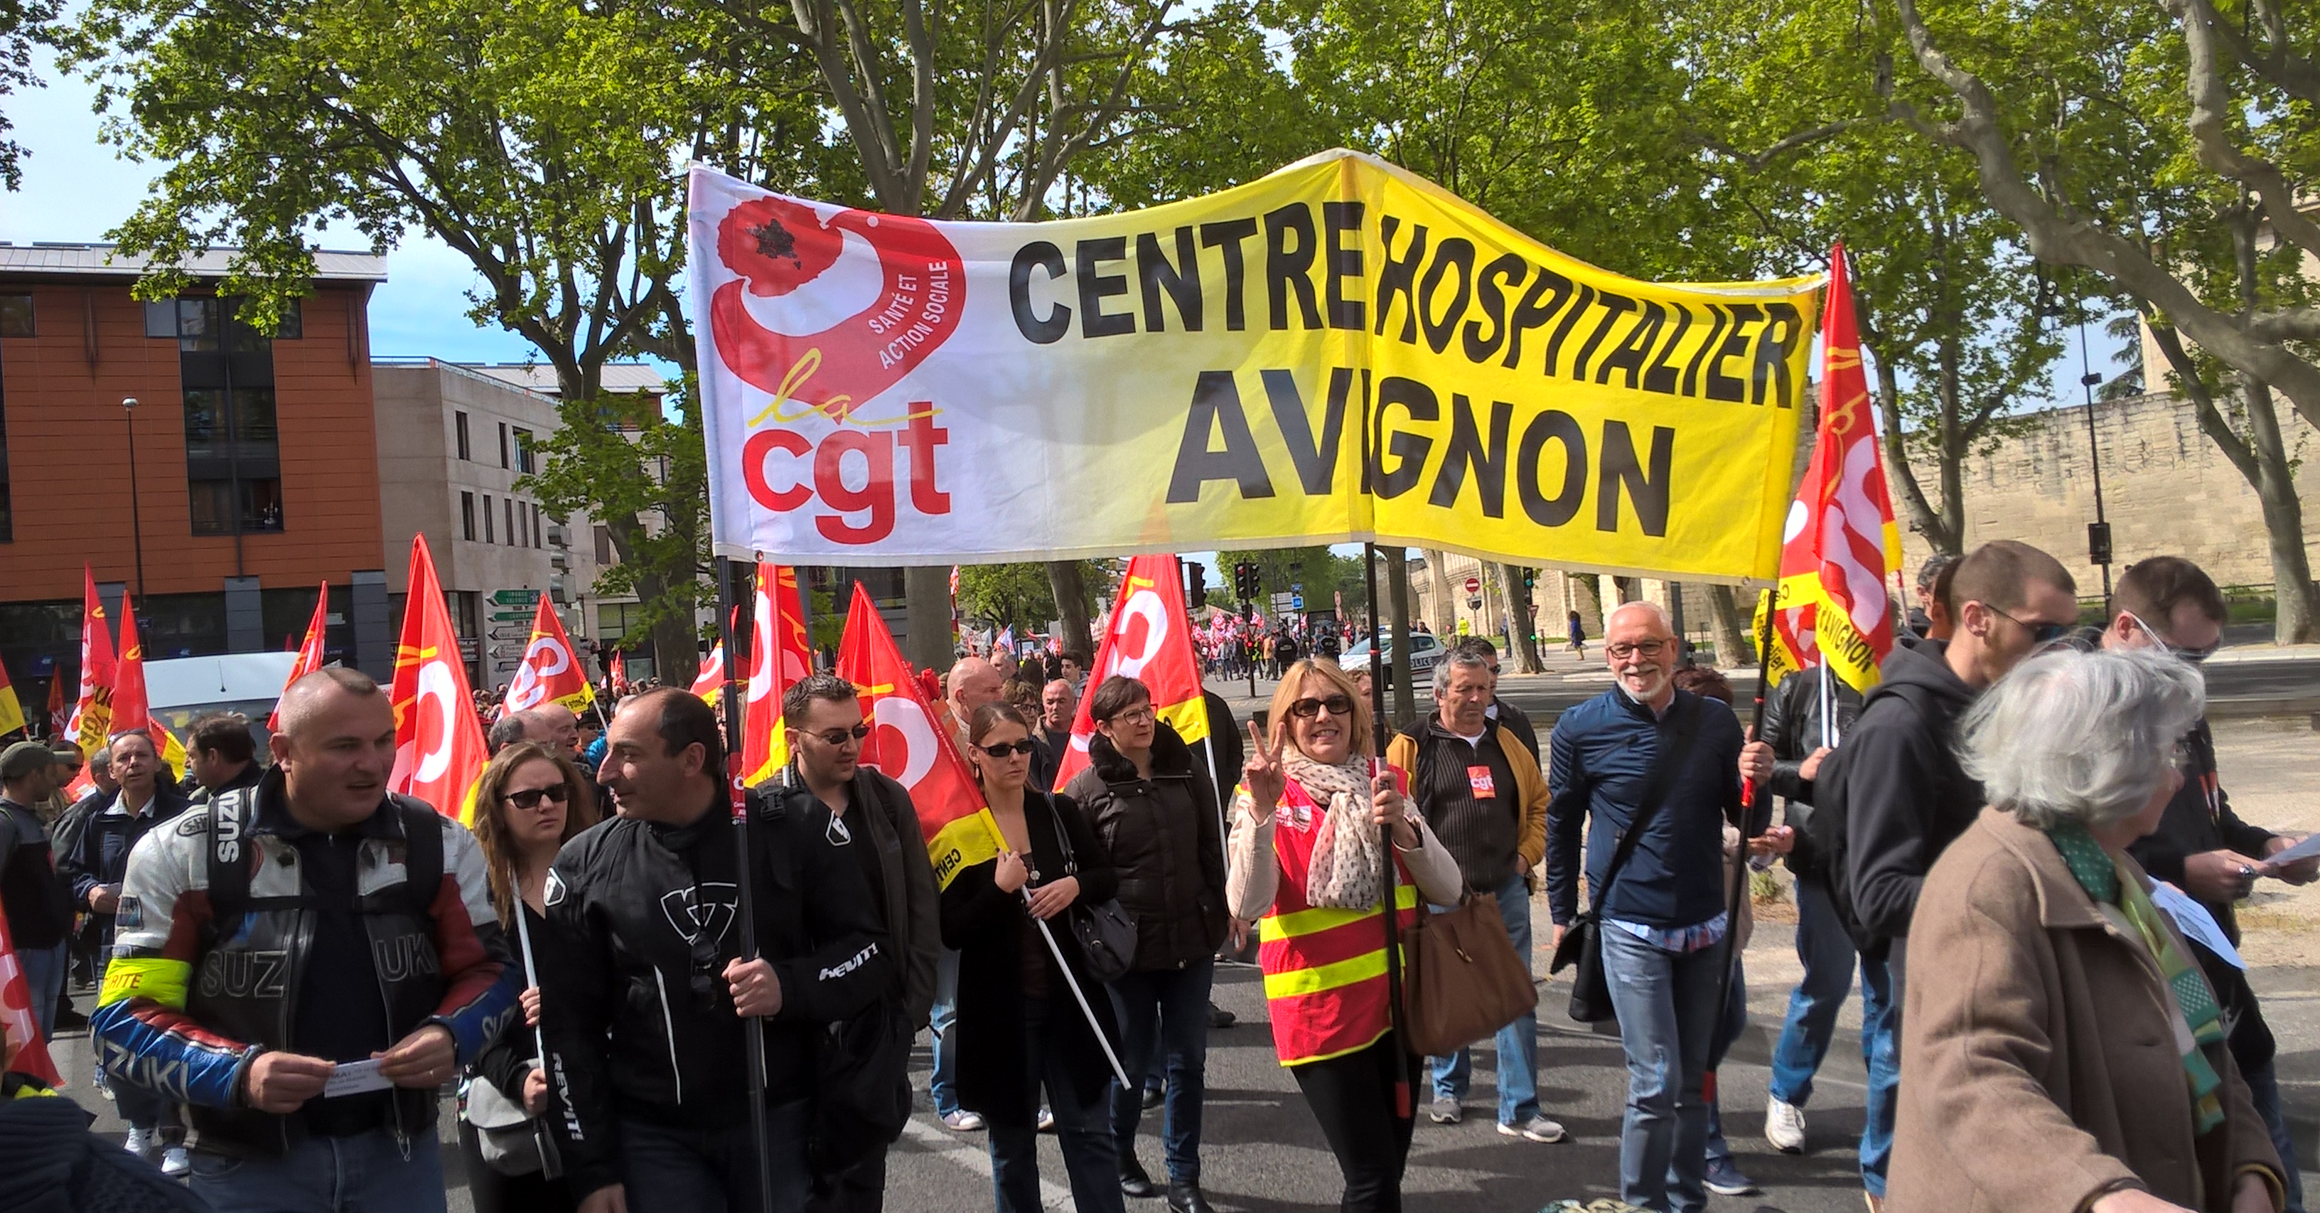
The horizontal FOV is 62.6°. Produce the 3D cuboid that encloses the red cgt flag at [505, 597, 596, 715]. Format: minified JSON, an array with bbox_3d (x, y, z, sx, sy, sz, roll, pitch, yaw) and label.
[{"bbox_3d":[-5.434,0.476,17.000,0.850,1.150,0.250,-4,-1,-14],"label":"red cgt flag"}]

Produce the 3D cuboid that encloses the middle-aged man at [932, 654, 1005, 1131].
[{"bbox_3d":[-0.655,1.047,7.000,0.520,1.740,0.380,-4,-2,-40],"label":"middle-aged man"}]

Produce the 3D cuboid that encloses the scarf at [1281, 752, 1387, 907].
[{"bbox_3d":[0.424,0.533,4.580,0.270,0.410,0.260,-4,-1,-7],"label":"scarf"}]

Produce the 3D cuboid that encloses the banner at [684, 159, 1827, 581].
[{"bbox_3d":[0.431,-0.486,4.186,2.830,0.920,0.270,-4,-1,-28],"label":"banner"}]

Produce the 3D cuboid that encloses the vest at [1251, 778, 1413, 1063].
[{"bbox_3d":[0.426,0.770,4.650,0.420,0.700,0.300,-4,-1,-11],"label":"vest"}]

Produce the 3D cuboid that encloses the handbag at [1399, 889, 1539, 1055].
[{"bbox_3d":[0.786,0.914,4.850,0.340,0.420,0.170,-4,-1,-24],"label":"handbag"}]

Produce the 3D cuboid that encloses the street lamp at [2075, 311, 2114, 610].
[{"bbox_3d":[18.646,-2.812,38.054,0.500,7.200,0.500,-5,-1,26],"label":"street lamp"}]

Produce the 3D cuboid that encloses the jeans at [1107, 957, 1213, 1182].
[{"bbox_3d":[-0.003,1.346,5.800,0.350,0.760,0.280,-4,-1,-27],"label":"jeans"}]

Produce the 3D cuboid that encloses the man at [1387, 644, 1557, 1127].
[{"bbox_3d":[1.029,0.899,6.248,0.550,1.670,0.380,-5,-1,-2],"label":"man"}]

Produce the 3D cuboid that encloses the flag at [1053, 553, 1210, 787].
[{"bbox_3d":[-0.092,0.165,5.900,0.500,0.930,0.250,-5,-1,0],"label":"flag"}]

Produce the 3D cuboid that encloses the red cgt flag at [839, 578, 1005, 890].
[{"bbox_3d":[-0.652,0.361,5.100,0.500,0.880,0.270,-5,-1,0],"label":"red cgt flag"}]

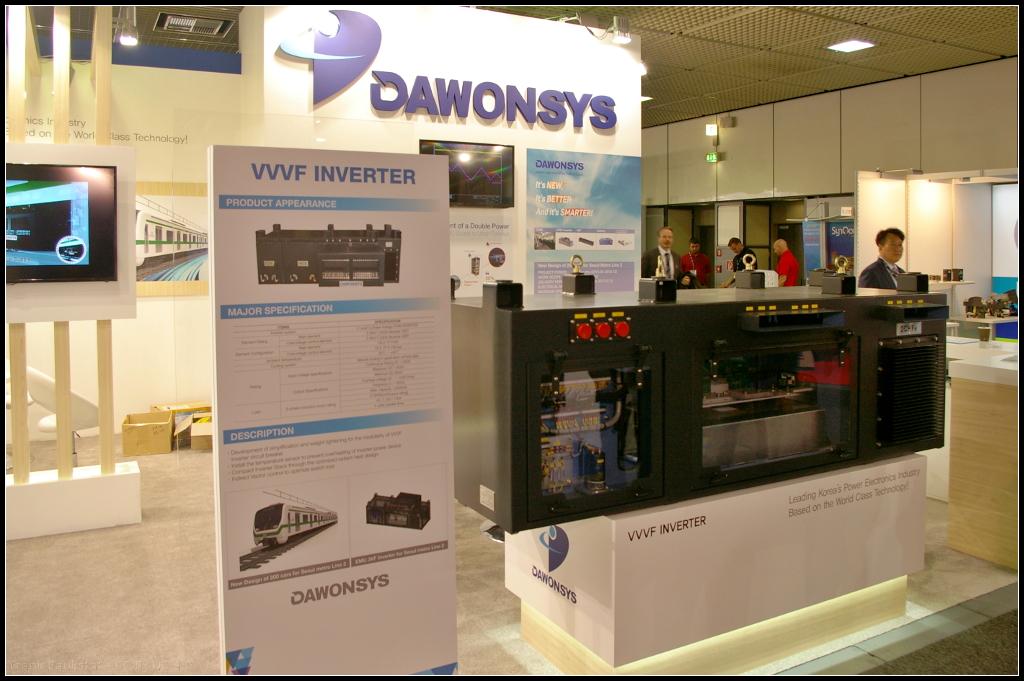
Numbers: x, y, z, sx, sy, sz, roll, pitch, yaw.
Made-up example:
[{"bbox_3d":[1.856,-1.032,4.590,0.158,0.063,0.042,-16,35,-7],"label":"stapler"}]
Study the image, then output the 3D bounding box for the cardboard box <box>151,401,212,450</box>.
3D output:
[{"bbox_3d":[-2.739,0.688,6.371,0.440,0.280,0.370,-3,6,-30],"label":"cardboard box"}]

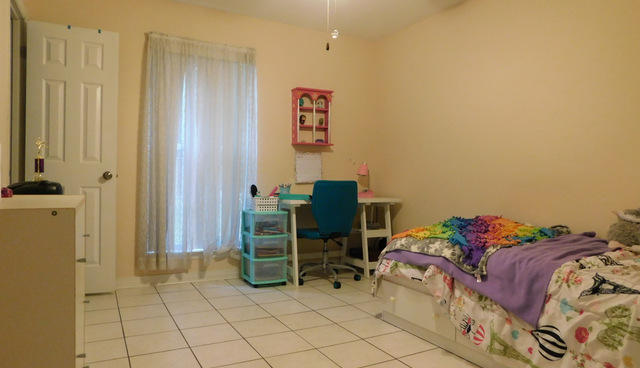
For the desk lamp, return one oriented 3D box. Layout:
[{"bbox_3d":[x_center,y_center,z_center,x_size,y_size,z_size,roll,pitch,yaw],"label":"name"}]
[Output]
[{"bbox_3d":[0.470,-0.037,4.340,0.160,0.360,0.125,1,1,-42],"label":"desk lamp"}]

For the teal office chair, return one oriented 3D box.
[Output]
[{"bbox_3d":[0.062,0.425,3.884,0.580,0.926,0.580,1,0,-22],"label":"teal office chair"}]

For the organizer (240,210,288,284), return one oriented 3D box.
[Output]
[{"bbox_3d":[-0.486,0.558,3.762,0.325,0.640,0.325,1,0,-28],"label":"organizer"}]

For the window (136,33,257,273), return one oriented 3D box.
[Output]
[{"bbox_3d":[-1.044,-0.237,3.699,0.970,1.990,0.100,1,0,-28],"label":"window"}]

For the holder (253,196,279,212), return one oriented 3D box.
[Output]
[{"bbox_3d":[-0.480,0.177,3.731,0.215,0.135,0.145,1,0,-28],"label":"holder"}]

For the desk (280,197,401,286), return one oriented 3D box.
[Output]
[{"bbox_3d":[0.126,0.511,4.128,1.275,0.752,0.445,1,0,-28],"label":"desk"}]

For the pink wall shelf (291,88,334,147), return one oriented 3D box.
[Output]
[{"bbox_3d":[-0.071,-0.647,4.192,0.405,0.540,0.130,1,0,-28],"label":"pink wall shelf"}]

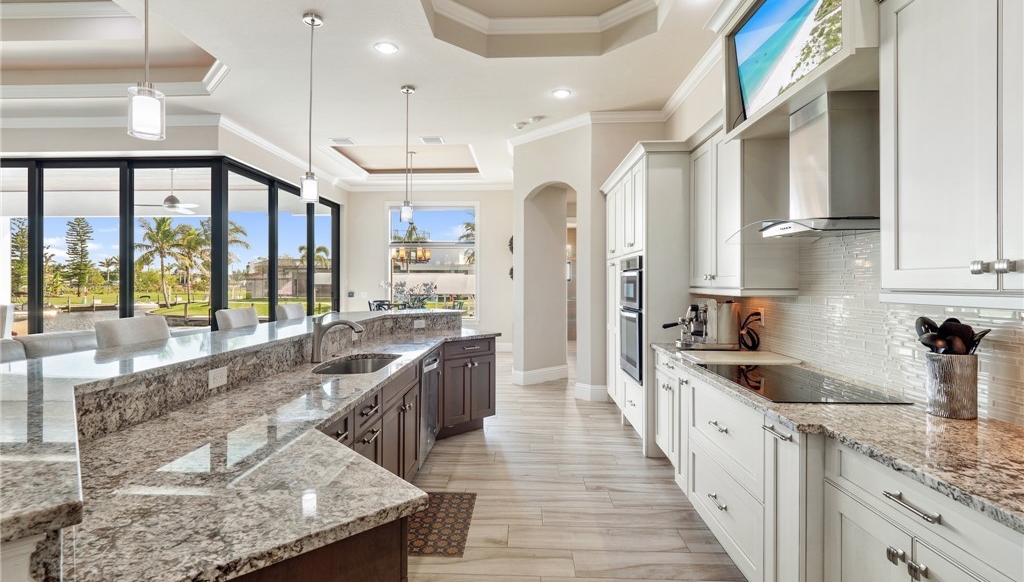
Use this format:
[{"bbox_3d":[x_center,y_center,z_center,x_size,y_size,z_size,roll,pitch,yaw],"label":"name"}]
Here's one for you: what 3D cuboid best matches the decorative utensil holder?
[{"bbox_3d":[1.585,0.341,1.708,0.136,0.220,0.136,0,1,2],"label":"decorative utensil holder"}]

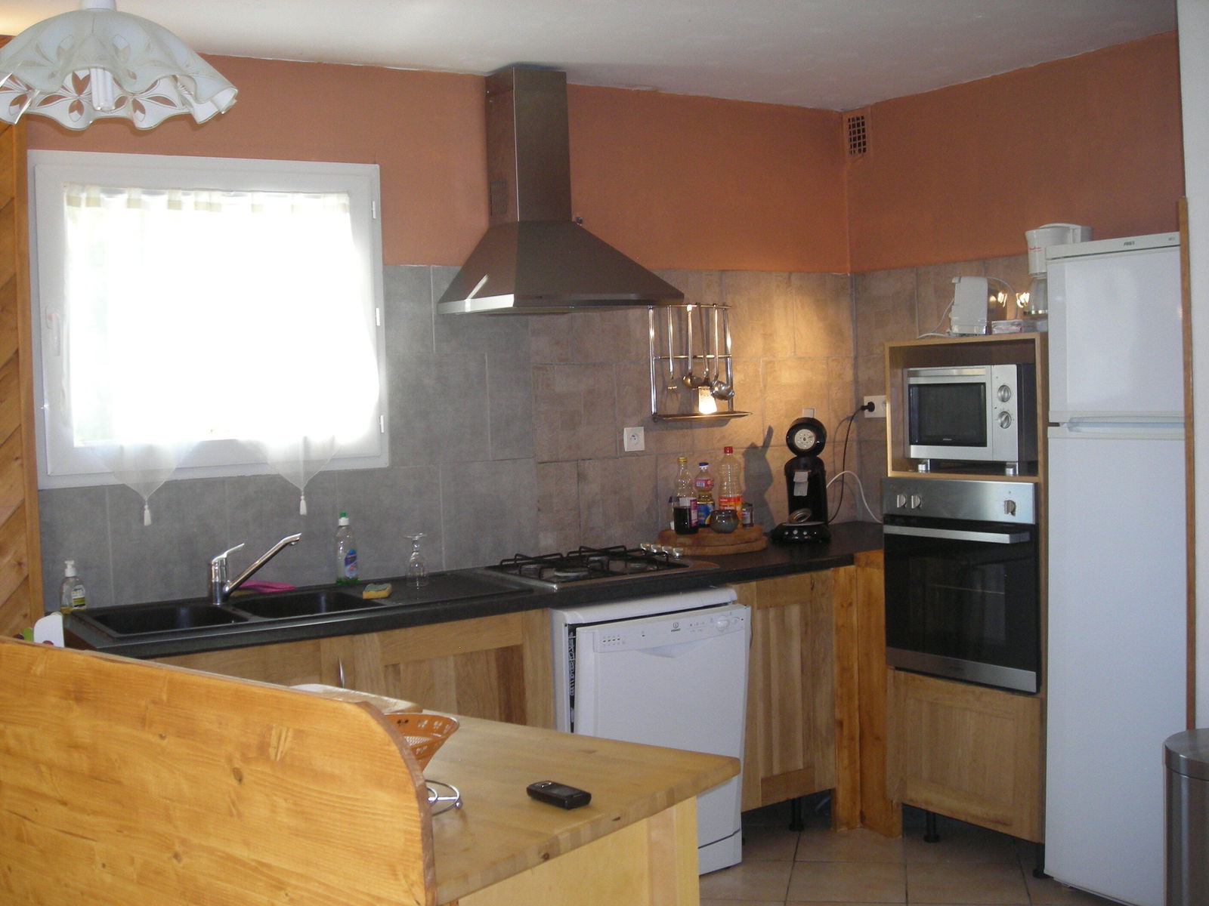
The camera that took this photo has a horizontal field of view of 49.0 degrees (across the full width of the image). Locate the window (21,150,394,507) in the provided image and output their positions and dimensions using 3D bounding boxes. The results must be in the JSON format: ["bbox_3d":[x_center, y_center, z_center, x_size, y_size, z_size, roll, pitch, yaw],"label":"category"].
[{"bbox_3d":[-1.095,-0.380,3.750,1.020,0.915,0.080,-4,4,-31],"label":"window"}]

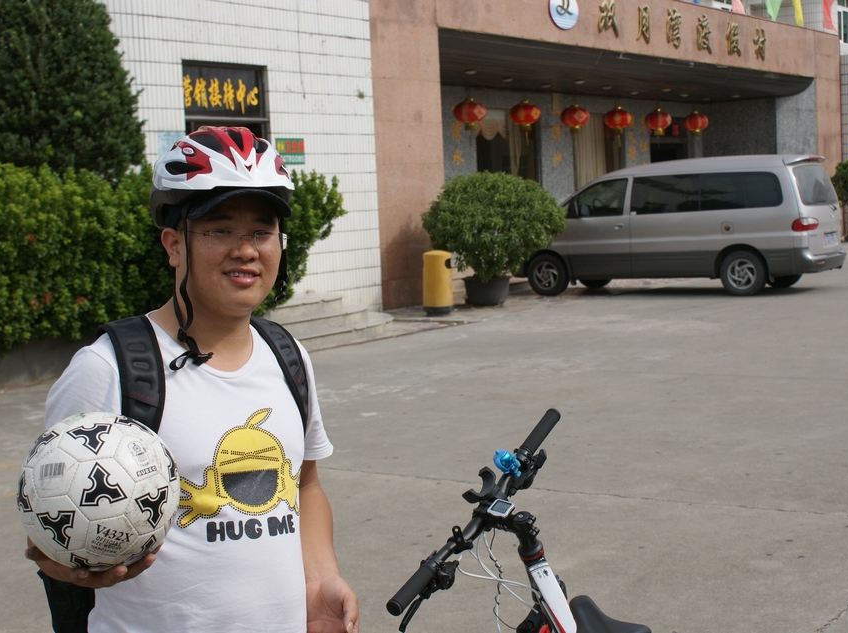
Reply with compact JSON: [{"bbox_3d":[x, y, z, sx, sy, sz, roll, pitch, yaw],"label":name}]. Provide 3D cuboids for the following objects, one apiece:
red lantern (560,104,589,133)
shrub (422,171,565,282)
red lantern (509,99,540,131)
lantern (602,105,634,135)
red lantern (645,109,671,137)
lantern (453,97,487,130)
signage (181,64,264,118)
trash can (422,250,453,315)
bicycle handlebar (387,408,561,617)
[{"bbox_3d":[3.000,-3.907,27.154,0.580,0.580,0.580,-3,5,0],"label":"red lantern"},{"bbox_3d":[0.992,-1.266,19.300,1.950,1.580,2.000,-3,5,0],"label":"shrub"},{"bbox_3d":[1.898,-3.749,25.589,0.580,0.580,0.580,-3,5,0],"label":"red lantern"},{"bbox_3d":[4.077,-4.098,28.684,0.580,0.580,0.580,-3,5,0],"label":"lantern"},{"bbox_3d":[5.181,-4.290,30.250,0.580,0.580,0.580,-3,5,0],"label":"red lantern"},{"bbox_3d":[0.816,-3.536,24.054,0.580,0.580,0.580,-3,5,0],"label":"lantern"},{"bbox_3d":[-2.397,-2.709,16.453,0.060,0.618,1.381,1,6,35],"label":"signage"},{"bbox_3d":[0.174,-0.442,17.958,0.388,0.857,0.388,-3,5,0],"label":"trash can"},{"bbox_3d":[0.132,0.352,2.512,0.170,0.130,0.650,0,27,33],"label":"bicycle handlebar"}]

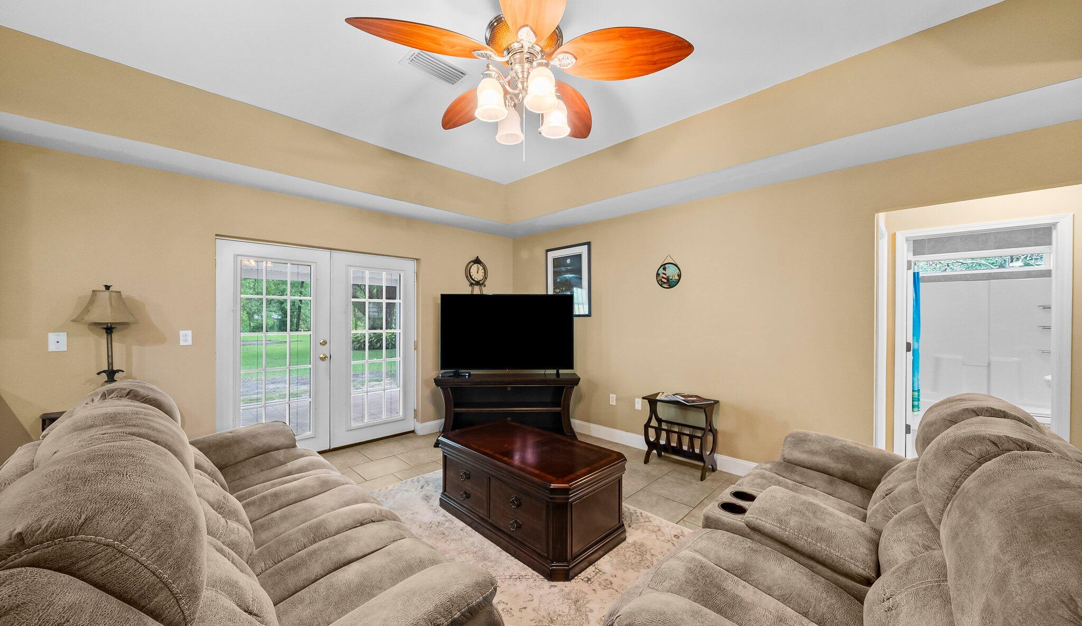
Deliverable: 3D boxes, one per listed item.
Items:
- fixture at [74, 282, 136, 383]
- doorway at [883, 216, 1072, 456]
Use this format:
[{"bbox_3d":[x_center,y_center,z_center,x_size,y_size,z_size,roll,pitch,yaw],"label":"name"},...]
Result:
[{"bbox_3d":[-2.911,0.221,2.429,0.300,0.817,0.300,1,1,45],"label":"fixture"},{"bbox_3d":[3.299,0.384,2.760,0.860,2.130,0.130,1,1,45],"label":"doorway"}]

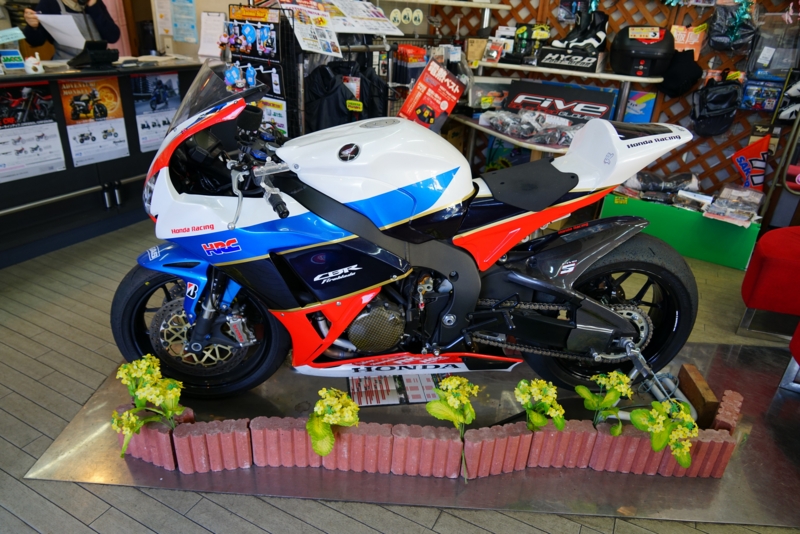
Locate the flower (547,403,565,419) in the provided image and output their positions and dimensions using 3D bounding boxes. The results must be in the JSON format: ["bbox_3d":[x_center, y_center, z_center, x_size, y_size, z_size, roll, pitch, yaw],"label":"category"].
[{"bbox_3d":[0.490,0.451,1.676,0.056,0.045,0.050,3,26,-1],"label":"flower"}]

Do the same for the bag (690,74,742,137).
[{"bbox_3d":[2.104,-1.085,3.575,0.275,0.380,0.170,15,28,23],"label":"bag"}]

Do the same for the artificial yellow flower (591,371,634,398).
[{"bbox_3d":[0.670,0.370,1.682,0.128,0.068,0.080,3,26,-1],"label":"artificial yellow flower"}]

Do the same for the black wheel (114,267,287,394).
[{"bbox_3d":[-0.680,0.203,1.857,0.600,0.600,0.120,0,26,-7],"label":"black wheel"}]

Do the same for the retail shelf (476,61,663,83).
[{"bbox_3d":[1.210,-1.417,3.834,1.270,0.045,0.350,15,28,23],"label":"retail shelf"}]

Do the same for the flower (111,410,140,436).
[{"bbox_3d":[-0.818,0.466,1.589,0.087,0.060,0.070,3,26,-1],"label":"flower"}]

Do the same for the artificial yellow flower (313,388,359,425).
[{"bbox_3d":[-0.195,0.428,1.635,0.130,0.105,0.110,2,26,-4],"label":"artificial yellow flower"}]

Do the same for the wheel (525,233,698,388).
[{"bbox_3d":[0.729,0.170,1.915,0.649,0.649,0.195,2,26,-4],"label":"wheel"}]

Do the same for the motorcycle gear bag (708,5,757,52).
[{"bbox_3d":[2.039,-1.463,3.272,0.250,0.260,0.140,15,28,23],"label":"motorcycle gear bag"}]

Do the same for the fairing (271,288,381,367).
[{"bbox_3d":[-0.235,0.191,1.684,0.330,0.305,0.125,2,26,-4],"label":"fairing"}]

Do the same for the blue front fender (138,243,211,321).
[{"bbox_3d":[-0.661,0.029,1.757,0.340,0.240,0.190,1,26,-5],"label":"blue front fender"}]

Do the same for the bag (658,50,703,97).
[{"bbox_3d":[1.843,-1.272,3.506,0.255,0.275,0.120,15,28,23],"label":"bag"}]

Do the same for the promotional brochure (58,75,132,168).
[{"bbox_3d":[-1.692,-0.814,2.975,0.008,0.455,0.347,15,28,23],"label":"promotional brochure"}]

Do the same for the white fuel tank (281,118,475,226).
[{"bbox_3d":[-0.068,-0.310,1.641,0.585,0.295,0.360,2,26,-4],"label":"white fuel tank"}]

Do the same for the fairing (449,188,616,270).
[{"bbox_3d":[0.406,-0.115,1.655,0.490,0.260,0.120,-1,26,-9],"label":"fairing"}]

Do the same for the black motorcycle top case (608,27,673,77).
[{"bbox_3d":[1.631,-1.441,3.573,0.385,0.295,0.360,15,28,23],"label":"black motorcycle top case"}]

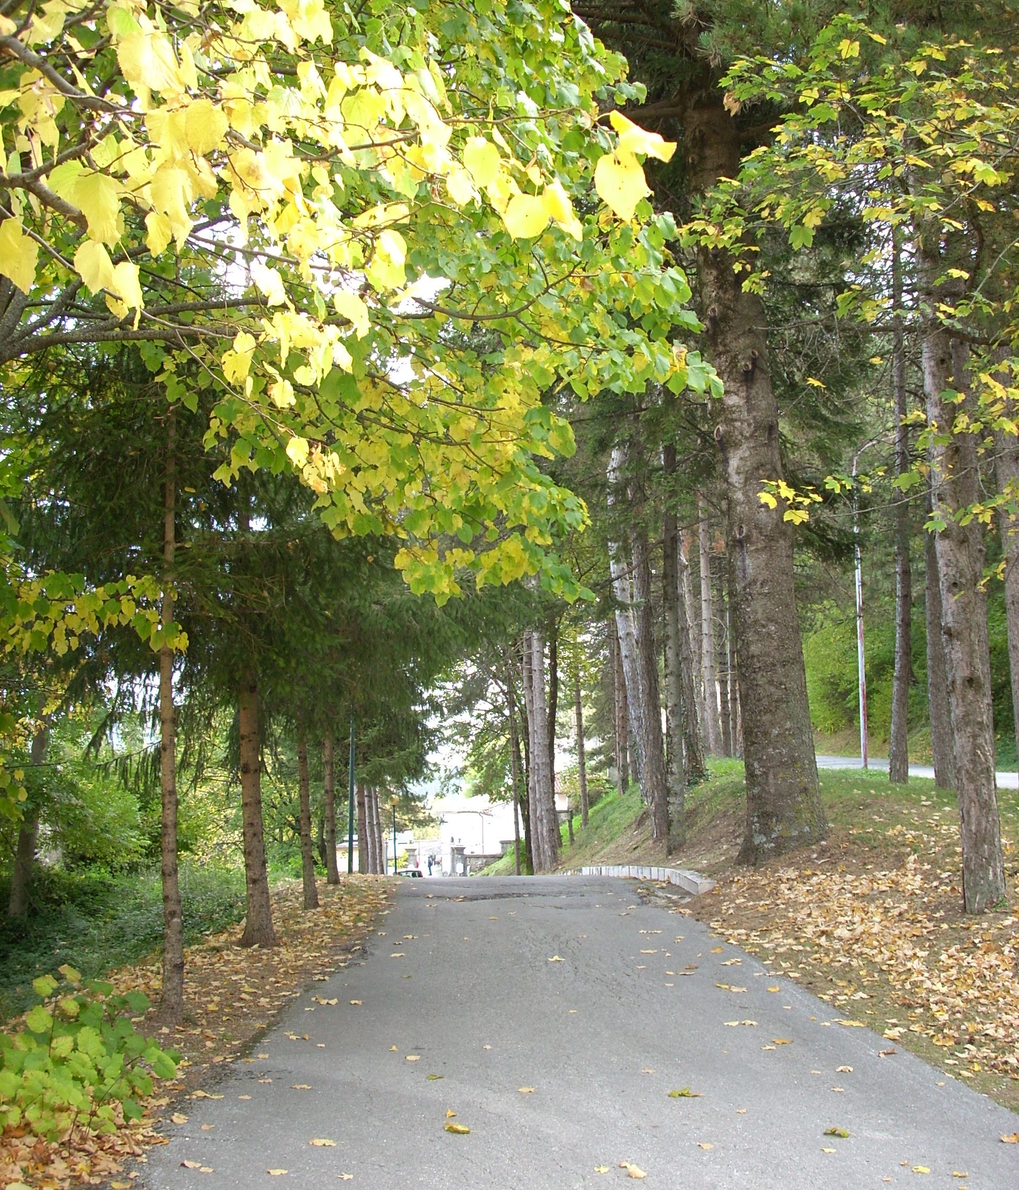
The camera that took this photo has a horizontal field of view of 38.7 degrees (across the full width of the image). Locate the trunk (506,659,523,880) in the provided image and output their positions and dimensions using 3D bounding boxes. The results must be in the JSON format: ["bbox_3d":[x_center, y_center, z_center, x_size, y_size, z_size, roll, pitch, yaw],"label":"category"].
[{"bbox_3d":[0.131,5.089,42.704,0.180,6.110,0.180,-2,-8,0],"label":"trunk"}]

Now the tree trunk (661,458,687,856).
[{"bbox_3d":[3.379,1.103,30.129,0.360,8.180,0.360,0,-8,0],"label":"tree trunk"}]

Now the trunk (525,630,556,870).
[{"bbox_3d":[0.786,3.986,37.809,0.550,6.220,0.480,-2,-8,0],"label":"trunk"}]

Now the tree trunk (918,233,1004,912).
[{"bbox_3d":[4.381,-0.349,14.179,0.430,6.670,0.430,-2,-8,0],"label":"tree trunk"}]

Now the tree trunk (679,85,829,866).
[{"bbox_3d":[3.414,-2.035,20.970,1.120,11.360,1.100,-4,-8,-1],"label":"tree trunk"}]

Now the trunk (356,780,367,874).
[{"bbox_3d":[-3.593,5.674,35.559,0.220,2.260,0.220,-2,-8,0],"label":"trunk"}]

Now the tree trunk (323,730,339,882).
[{"bbox_3d":[-3.387,4.030,27.709,0.230,2.850,0.230,-2,-8,0],"label":"tree trunk"}]

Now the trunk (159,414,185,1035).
[{"bbox_3d":[-2.434,0.796,10.489,0.165,4.390,0.165,-2,-8,0],"label":"trunk"}]

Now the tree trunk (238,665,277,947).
[{"bbox_3d":[-2.855,2.304,16.137,0.340,3.050,0.340,-3,-8,0],"label":"tree trunk"}]

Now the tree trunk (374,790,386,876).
[{"bbox_3d":[-3.954,7.236,44.429,0.200,2.610,0.200,-5,-8,-1],"label":"tree trunk"}]

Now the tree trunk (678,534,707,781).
[{"bbox_3d":[4.382,1.455,35.128,0.370,5.950,0.370,-2,-8,0],"label":"tree trunk"}]

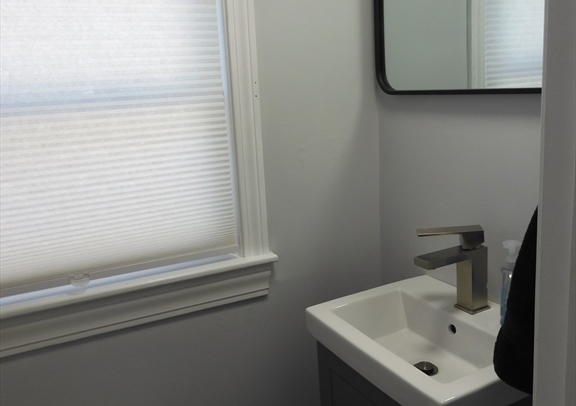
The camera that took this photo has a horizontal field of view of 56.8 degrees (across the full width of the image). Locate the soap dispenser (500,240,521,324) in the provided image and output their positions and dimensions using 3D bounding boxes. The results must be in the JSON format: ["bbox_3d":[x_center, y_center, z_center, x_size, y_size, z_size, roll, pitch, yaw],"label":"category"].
[{"bbox_3d":[0.405,0.143,0.950,0.042,0.158,0.051,-5,13,-5],"label":"soap dispenser"}]

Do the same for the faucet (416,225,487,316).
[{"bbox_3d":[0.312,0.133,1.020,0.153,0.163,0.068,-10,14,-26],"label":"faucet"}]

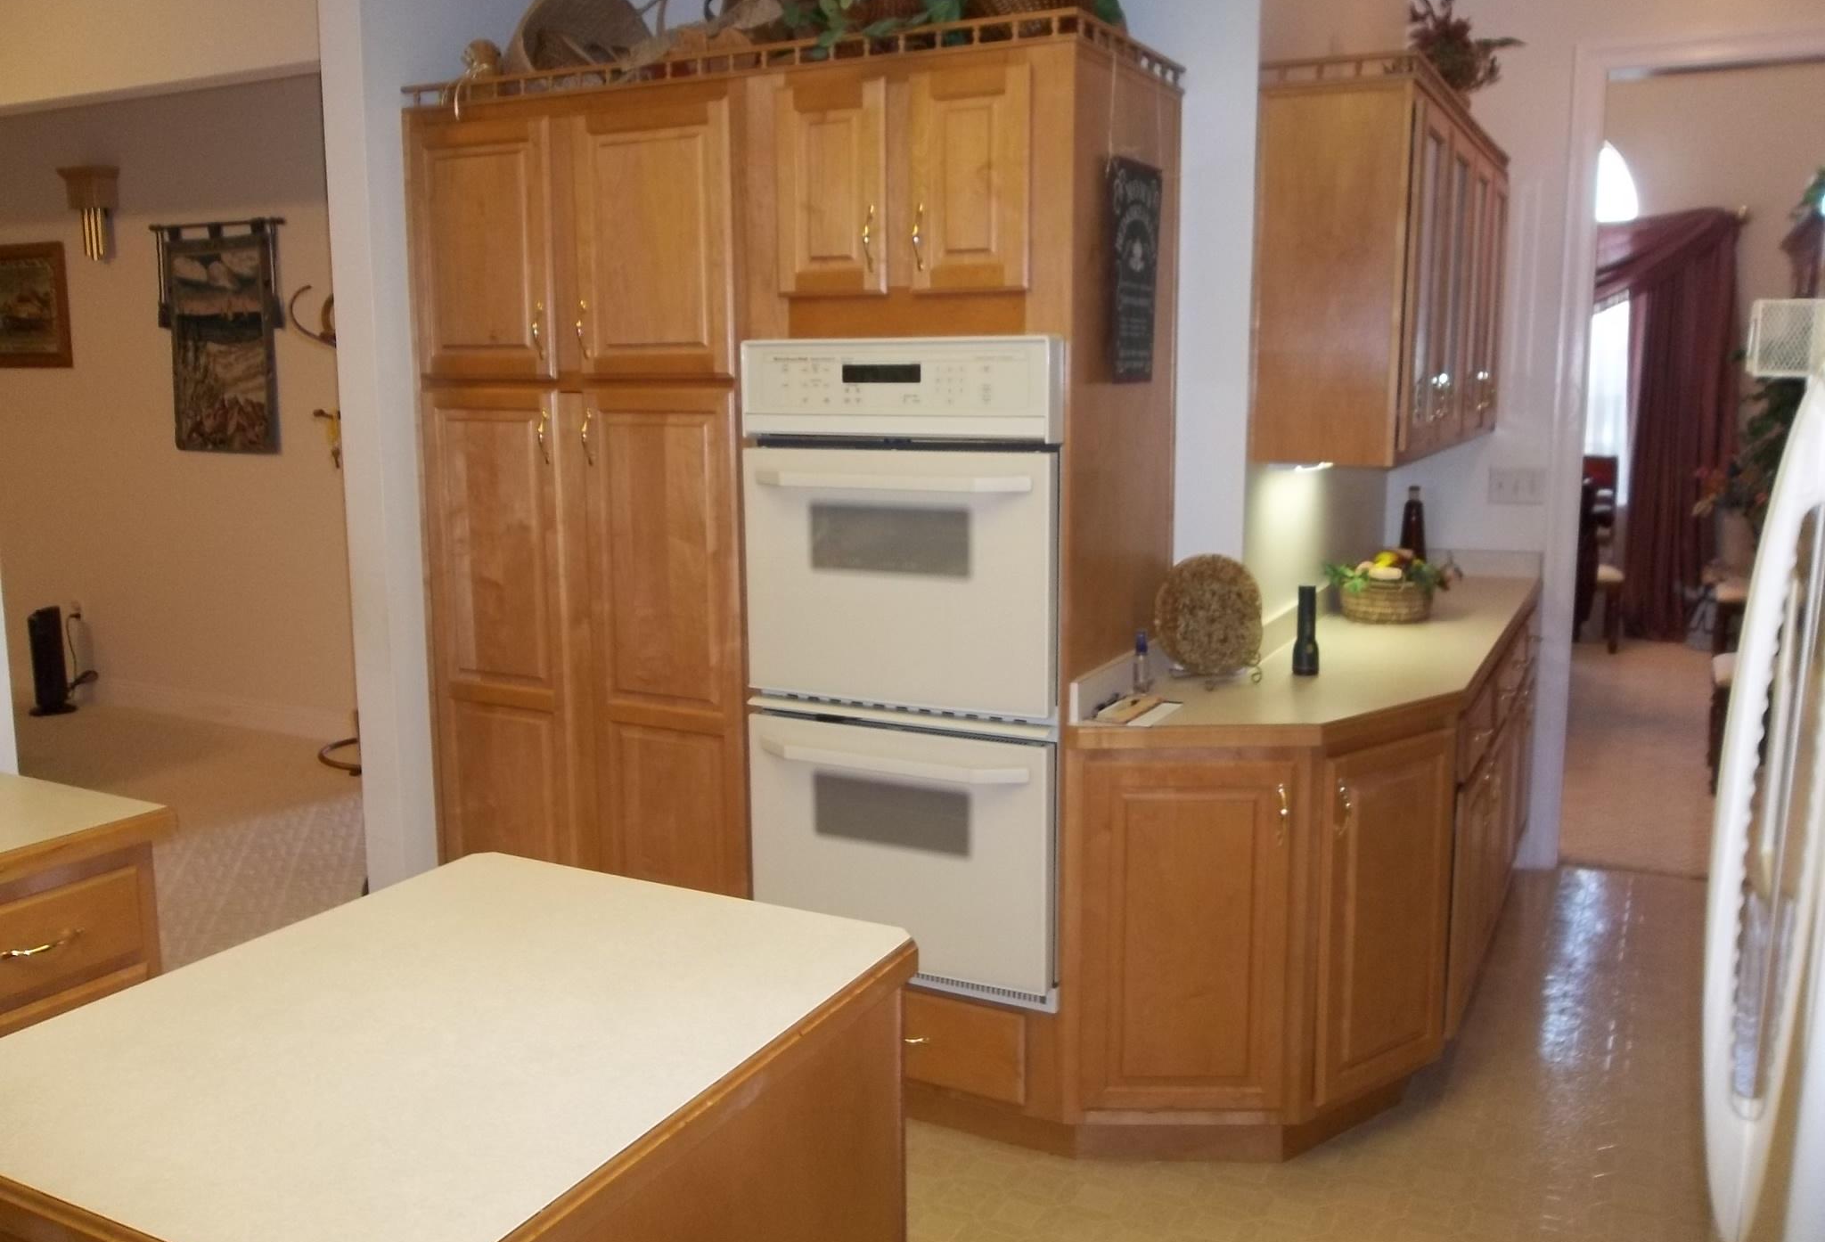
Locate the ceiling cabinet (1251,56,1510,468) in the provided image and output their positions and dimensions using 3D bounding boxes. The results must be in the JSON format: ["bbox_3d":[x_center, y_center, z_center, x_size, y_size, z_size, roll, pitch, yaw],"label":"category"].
[{"bbox_3d":[1.251,-0.837,3.640,0.328,0.806,1.672,5,10,28],"label":"ceiling cabinet"}]

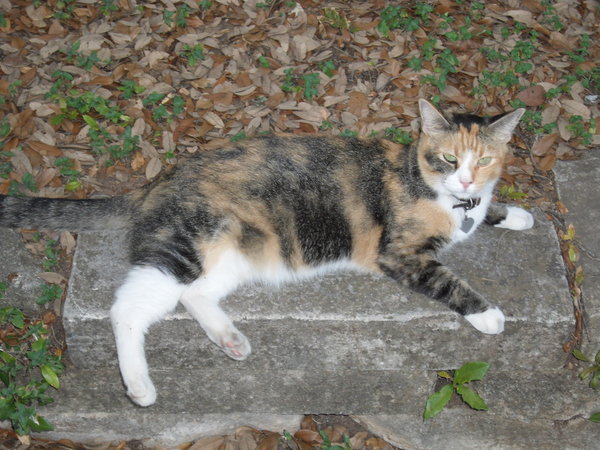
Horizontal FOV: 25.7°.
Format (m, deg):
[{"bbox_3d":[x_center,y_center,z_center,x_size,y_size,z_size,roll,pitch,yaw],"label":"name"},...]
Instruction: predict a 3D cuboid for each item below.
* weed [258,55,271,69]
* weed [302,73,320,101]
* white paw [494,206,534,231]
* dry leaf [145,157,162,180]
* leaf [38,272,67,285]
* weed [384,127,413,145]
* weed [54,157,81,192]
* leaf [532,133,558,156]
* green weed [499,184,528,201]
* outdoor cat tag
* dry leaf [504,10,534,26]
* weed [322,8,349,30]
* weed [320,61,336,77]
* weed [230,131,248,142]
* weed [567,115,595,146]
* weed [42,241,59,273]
[{"bbox_3d":[-0.055,-0.253,2.041,0.019,0.014,0.020,0,41,-1],"label":"weed"},{"bbox_3d":[0.017,-0.201,1.913,0.026,0.024,0.034,0,41,0],"label":"weed"},{"bbox_3d":[0.287,-0.009,1.760,0.051,0.027,0.033,7,42,7],"label":"white paw"},{"bbox_3d":[-0.195,-0.075,1.751,0.018,0.010,0.037,10,42,11],"label":"dry leaf"},{"bbox_3d":[-0.303,0.065,1.617,0.035,0.010,0.015,17,44,18],"label":"leaf"},{"bbox_3d":[0.135,-0.123,1.809,0.036,0.017,0.022,0,42,0],"label":"weed"},{"bbox_3d":[-0.306,-0.067,1.737,0.031,0.023,0.042,0,42,0],"label":"weed"},{"bbox_3d":[0.340,-0.113,1.821,0.021,0.012,0.062,22,46,23],"label":"leaf"},{"bbox_3d":[0.282,-0.043,1.737,0.040,0.015,0.019,0,41,0],"label":"green weed"},{"bbox_3d":[0.203,0.000,1.600,0.017,0.019,0.003,6,2,-13],"label":"outdoor cat tag"},{"bbox_3d":[0.349,-0.329,2.070,0.046,0.010,0.036,28,48,29],"label":"dry leaf"},{"bbox_3d":[0.055,-0.320,2.051,0.041,0.022,0.030,0,41,0],"label":"weed"},{"bbox_3d":[0.042,-0.229,1.924,0.021,0.014,0.018,0,42,0],"label":"weed"},{"bbox_3d":[-0.087,-0.127,1.897,0.026,0.016,0.017,0,41,-1],"label":"weed"},{"bbox_3d":[0.387,-0.130,1.815,0.034,0.023,0.038,0,42,0],"label":"weed"},{"bbox_3d":[-0.329,0.042,1.738,0.021,0.025,0.041,0,41,-1],"label":"weed"}]

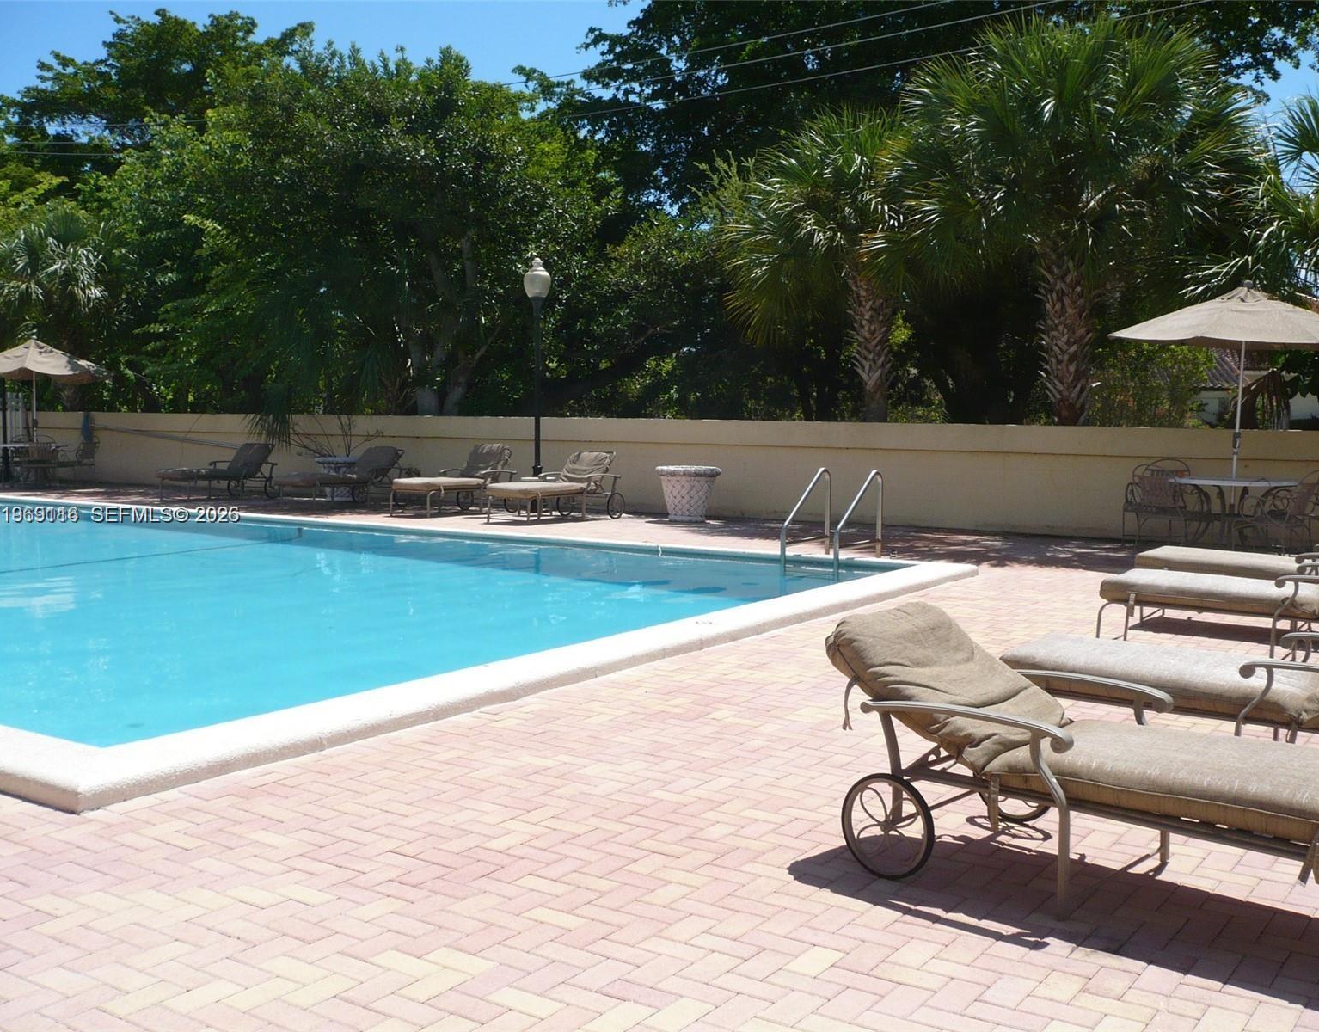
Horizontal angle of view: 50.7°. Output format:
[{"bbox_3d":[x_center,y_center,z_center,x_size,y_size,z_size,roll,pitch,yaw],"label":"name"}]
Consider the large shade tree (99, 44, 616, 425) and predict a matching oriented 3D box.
[{"bbox_3d":[-4.939,-3.975,22.717,8.300,7.240,7.000,3,5,33],"label":"large shade tree"}]

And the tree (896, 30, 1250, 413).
[{"bbox_3d":[5.398,-3.046,17.652,4.500,6.340,4.300,3,5,33],"label":"tree"}]

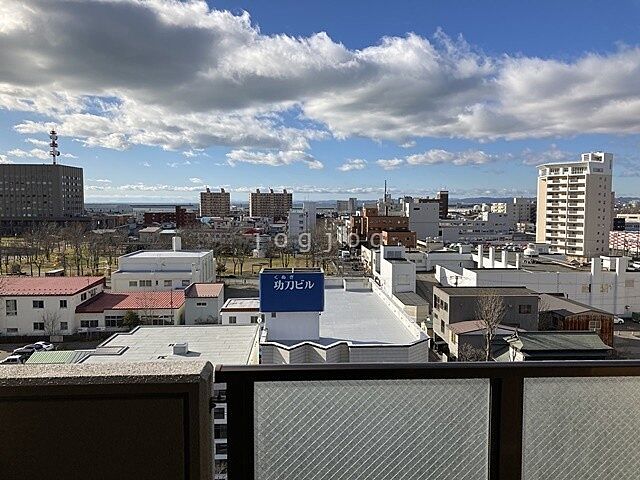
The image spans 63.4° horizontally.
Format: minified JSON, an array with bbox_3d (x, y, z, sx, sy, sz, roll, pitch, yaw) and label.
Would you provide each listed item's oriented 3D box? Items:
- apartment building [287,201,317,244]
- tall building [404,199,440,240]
[{"bbox_3d":[-8.590,-7.815,249.909,13.330,20.400,14.000,0,4,-2],"label":"apartment building"},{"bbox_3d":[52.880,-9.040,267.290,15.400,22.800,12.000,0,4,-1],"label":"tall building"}]

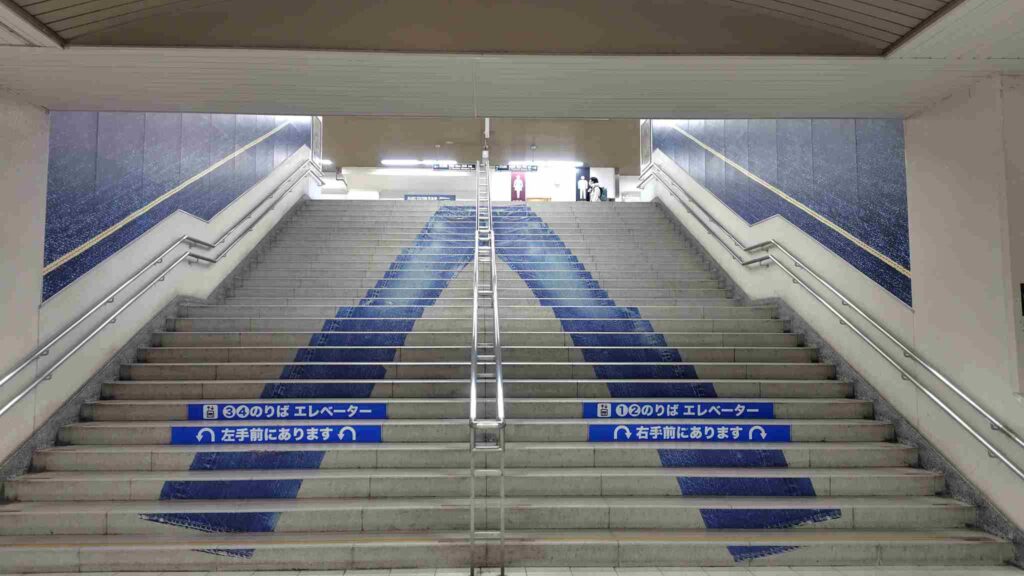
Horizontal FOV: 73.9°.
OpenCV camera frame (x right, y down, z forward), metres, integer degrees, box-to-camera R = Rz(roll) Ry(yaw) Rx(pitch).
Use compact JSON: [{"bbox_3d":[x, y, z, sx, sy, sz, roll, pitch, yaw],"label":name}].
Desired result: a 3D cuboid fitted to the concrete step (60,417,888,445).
[{"bbox_3d":[-0.218,1.278,6.068,7.224,0.162,0.333,0,-4,-2],"label":"concrete step"}]

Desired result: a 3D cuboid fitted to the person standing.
[{"bbox_3d":[2.350,-2.298,19.346,0.500,1.700,0.480,2,-4,-22],"label":"person standing"}]

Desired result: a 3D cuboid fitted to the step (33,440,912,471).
[{"bbox_3d":[-0.206,1.417,5.741,7.224,0.162,0.333,0,-4,-2],"label":"step"}]

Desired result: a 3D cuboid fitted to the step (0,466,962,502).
[{"bbox_3d":[-0.194,1.556,5.414,7.224,0.162,0.333,0,-4,-2],"label":"step"}]

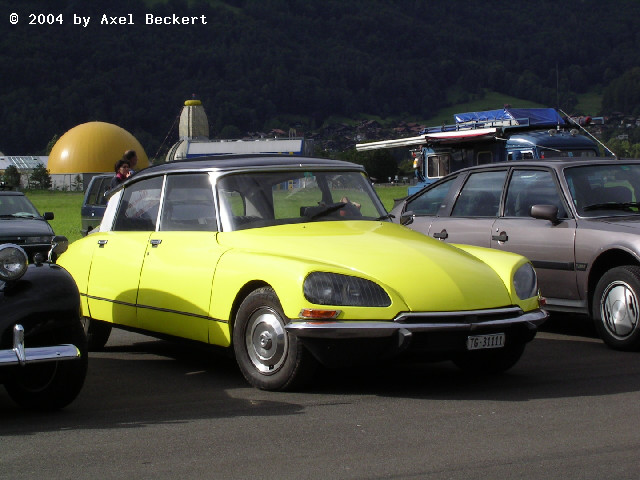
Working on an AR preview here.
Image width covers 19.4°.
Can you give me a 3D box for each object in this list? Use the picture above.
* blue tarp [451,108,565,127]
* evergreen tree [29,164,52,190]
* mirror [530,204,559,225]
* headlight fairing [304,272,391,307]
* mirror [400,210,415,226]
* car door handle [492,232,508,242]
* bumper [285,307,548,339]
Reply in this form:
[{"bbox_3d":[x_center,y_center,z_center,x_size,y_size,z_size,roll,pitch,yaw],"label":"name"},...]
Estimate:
[{"bbox_3d":[5.379,-3.491,53.000,1.900,0.500,2.800,-1,2,-20],"label":"blue tarp"},{"bbox_3d":[-28.439,-6.359,190.000,2.400,2.650,2.400,0,2,0],"label":"evergreen tree"},{"bbox_3d":[1.709,-0.193,14.150,0.210,0.150,0.110,-1,2,-31],"label":"mirror"},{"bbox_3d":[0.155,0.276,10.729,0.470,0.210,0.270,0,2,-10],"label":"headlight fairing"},{"bbox_3d":[0.607,-0.149,12.950,0.110,0.115,0.060,-1,2,-30],"label":"mirror"},{"bbox_3d":[1.435,-0.020,14.850,0.050,0.080,0.190,-1,2,-31],"label":"car door handle"},{"bbox_3d":[0.724,0.481,11.013,1.820,0.150,0.500,-1,2,-30],"label":"bumper"}]

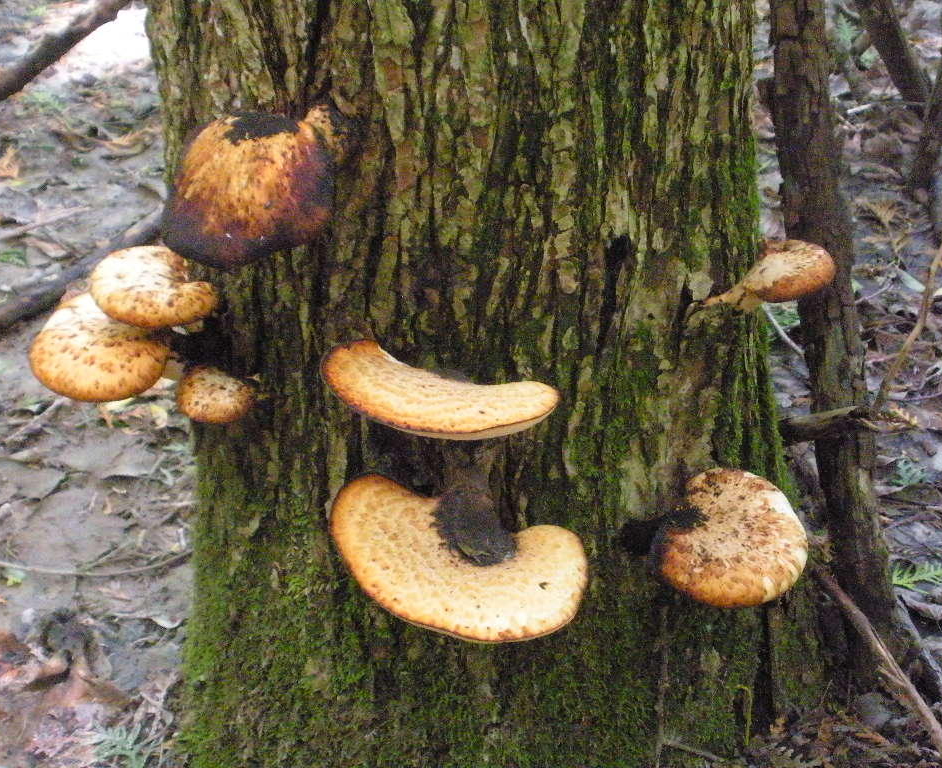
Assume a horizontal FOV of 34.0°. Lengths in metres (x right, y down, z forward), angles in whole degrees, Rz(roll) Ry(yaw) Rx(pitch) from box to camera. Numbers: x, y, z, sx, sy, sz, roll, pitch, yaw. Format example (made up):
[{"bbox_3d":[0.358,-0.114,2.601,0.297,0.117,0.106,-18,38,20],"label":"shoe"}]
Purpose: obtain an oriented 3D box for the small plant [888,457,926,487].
[{"bbox_3d":[0.510,0.104,1.803,0.044,0.018,0.042,-2,32,0],"label":"small plant"}]

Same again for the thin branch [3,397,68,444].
[{"bbox_3d":[-0.553,0.046,1.959,0.011,0.011,0.110,16,36,26],"label":"thin branch"}]

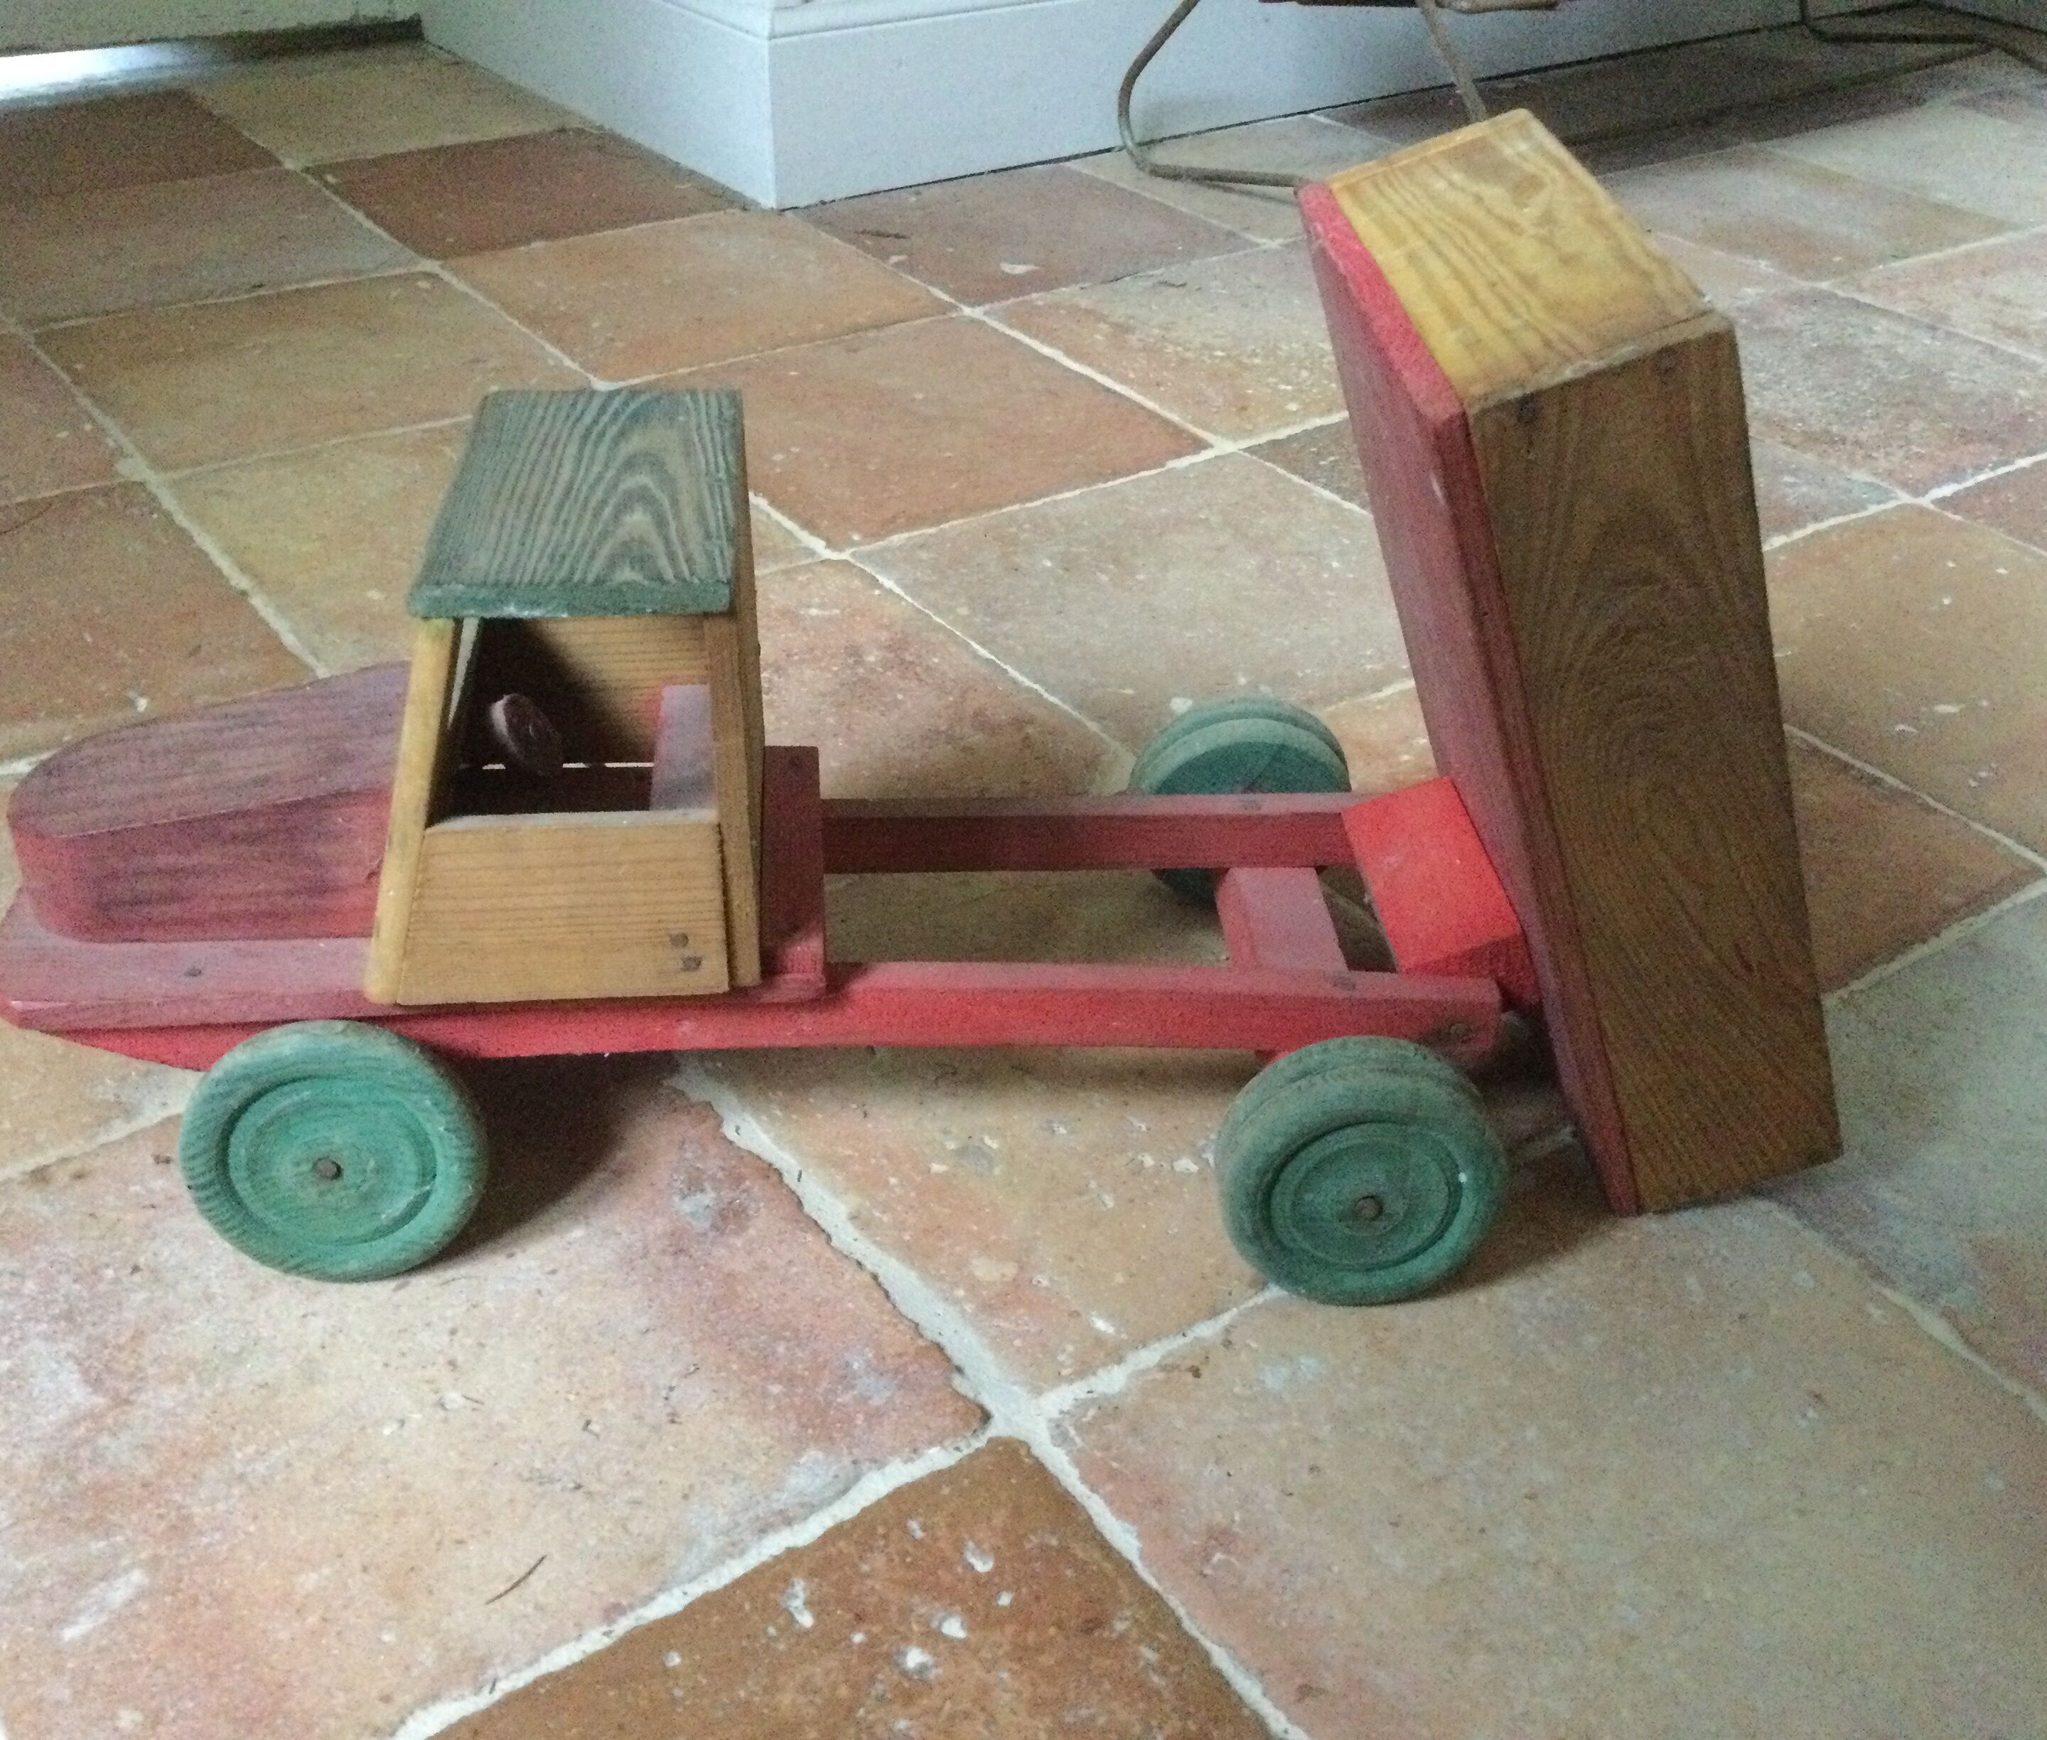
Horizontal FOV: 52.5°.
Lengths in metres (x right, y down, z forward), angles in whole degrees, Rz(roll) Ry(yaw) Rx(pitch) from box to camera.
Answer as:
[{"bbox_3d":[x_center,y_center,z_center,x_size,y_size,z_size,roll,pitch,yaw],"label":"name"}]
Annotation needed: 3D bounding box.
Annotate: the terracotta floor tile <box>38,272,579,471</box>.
[{"bbox_3d":[-0.352,-0.244,1.025,0.206,0.018,0.206,-20,40,-30],"label":"terracotta floor tile"}]

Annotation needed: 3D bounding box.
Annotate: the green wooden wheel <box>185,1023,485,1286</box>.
[{"bbox_3d":[-0.163,0.067,0.491,0.069,0.069,0.020,-2,34,-5],"label":"green wooden wheel"}]

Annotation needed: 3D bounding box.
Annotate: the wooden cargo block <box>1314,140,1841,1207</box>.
[{"bbox_3d":[0.139,-0.052,0.529,0.056,0.226,0.157,-17,34,6],"label":"wooden cargo block"}]

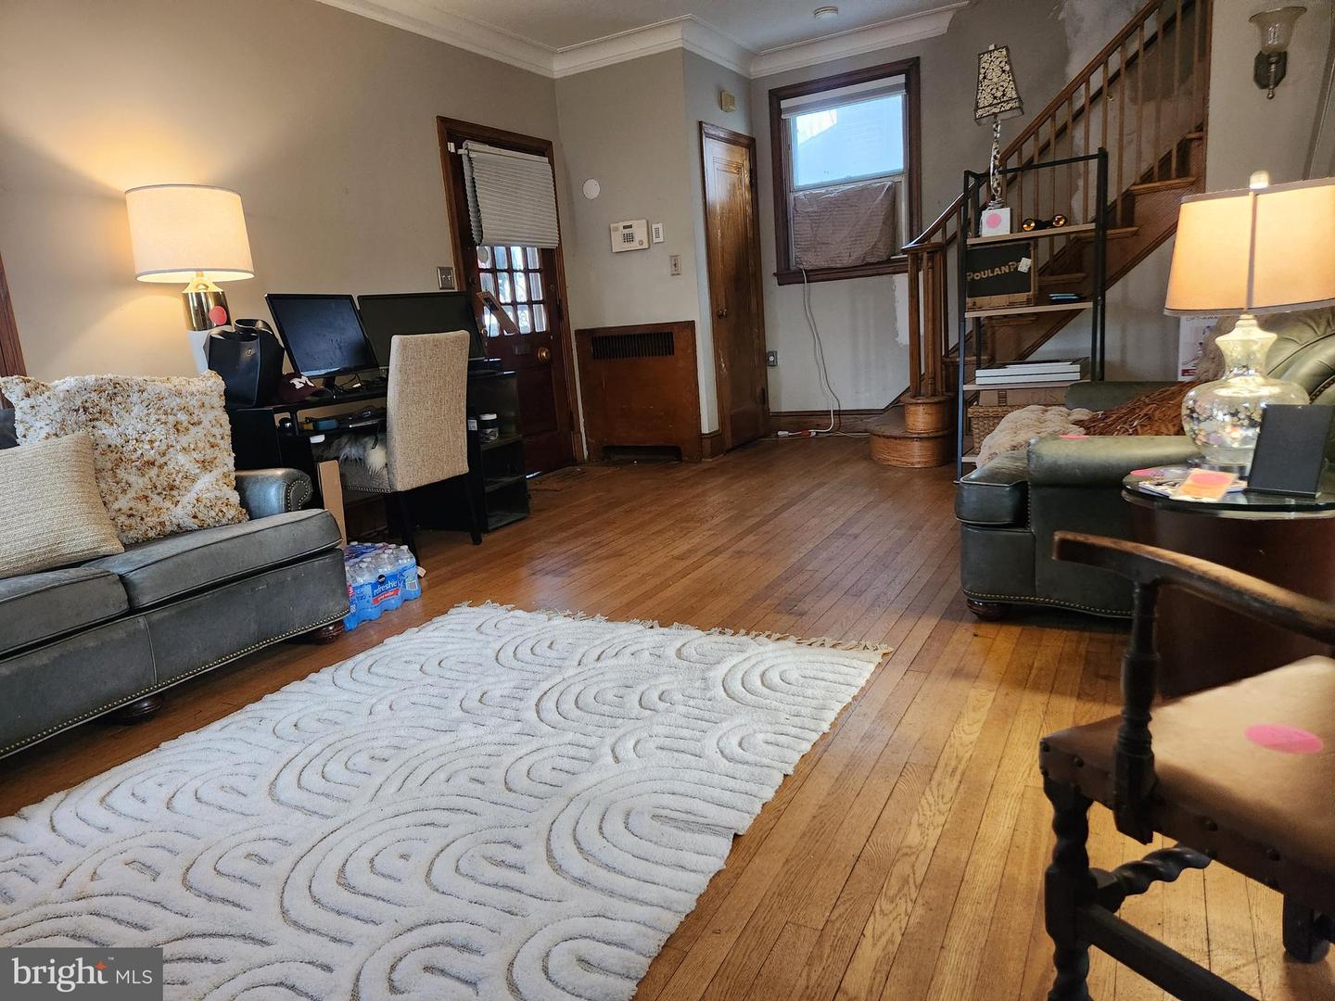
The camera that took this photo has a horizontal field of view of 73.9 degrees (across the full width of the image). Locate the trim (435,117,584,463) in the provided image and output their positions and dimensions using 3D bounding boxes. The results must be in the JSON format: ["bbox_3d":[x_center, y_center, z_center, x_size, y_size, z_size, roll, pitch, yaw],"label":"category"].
[{"bbox_3d":[-0.924,-1.176,5.514,0.090,2.120,1.080,2,13,29],"label":"trim"}]

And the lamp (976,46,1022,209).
[{"bbox_3d":[1.594,-1.794,4.282,0.210,0.765,0.190,2,13,29],"label":"lamp"}]

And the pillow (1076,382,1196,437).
[{"bbox_3d":[1.472,-0.252,2.653,0.460,0.160,0.450,-24,0,31],"label":"pillow"}]

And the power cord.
[{"bbox_3d":[1.072,-1.051,6.377,0.670,1.210,0.090,2,13,29],"label":"power cord"}]

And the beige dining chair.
[{"bbox_3d":[-1.157,-0.226,3.872,0.610,0.965,0.460,2,13,29],"label":"beige dining chair"}]

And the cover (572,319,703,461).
[{"bbox_3d":[-0.186,-0.721,6.008,0.910,0.915,0.080,2,13,29],"label":"cover"}]

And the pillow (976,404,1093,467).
[{"bbox_3d":[1.194,-0.227,2.736,0.420,0.160,0.450,2,13,29],"label":"pillow"}]

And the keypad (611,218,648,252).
[{"bbox_3d":[-0.243,-1.713,5.752,0.270,0.185,0.045,2,13,29],"label":"keypad"}]

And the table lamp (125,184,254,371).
[{"bbox_3d":[-1.731,-0.732,3.294,0.430,0.800,0.430,2,13,29],"label":"table lamp"}]

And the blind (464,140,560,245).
[{"bbox_3d":[-0.929,-1.821,5.363,0.085,0.575,0.790,2,13,29],"label":"blind"}]

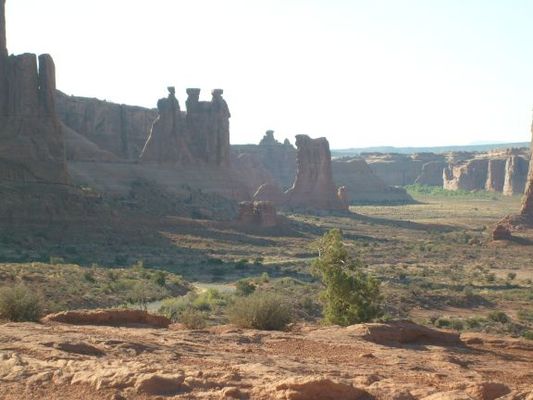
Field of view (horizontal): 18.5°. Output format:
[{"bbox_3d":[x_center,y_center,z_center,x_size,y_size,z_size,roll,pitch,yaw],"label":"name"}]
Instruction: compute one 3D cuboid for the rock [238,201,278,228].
[{"bbox_3d":[-5.881,10.659,1200.000,29.000,20.000,20.000,0,2,0],"label":"rock"}]

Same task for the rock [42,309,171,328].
[{"bbox_3d":[-2.058,1.524,21.000,1.620,0.250,0.850,0,2,-6],"label":"rock"}]

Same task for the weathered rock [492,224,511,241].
[{"bbox_3d":[129.556,17.917,900.000,9.800,8.800,9.000,0,2,8],"label":"weathered rock"}]

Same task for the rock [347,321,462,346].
[{"bbox_3d":[1.606,1.554,19.000,1.350,0.270,0.850,0,2,5],"label":"rock"}]

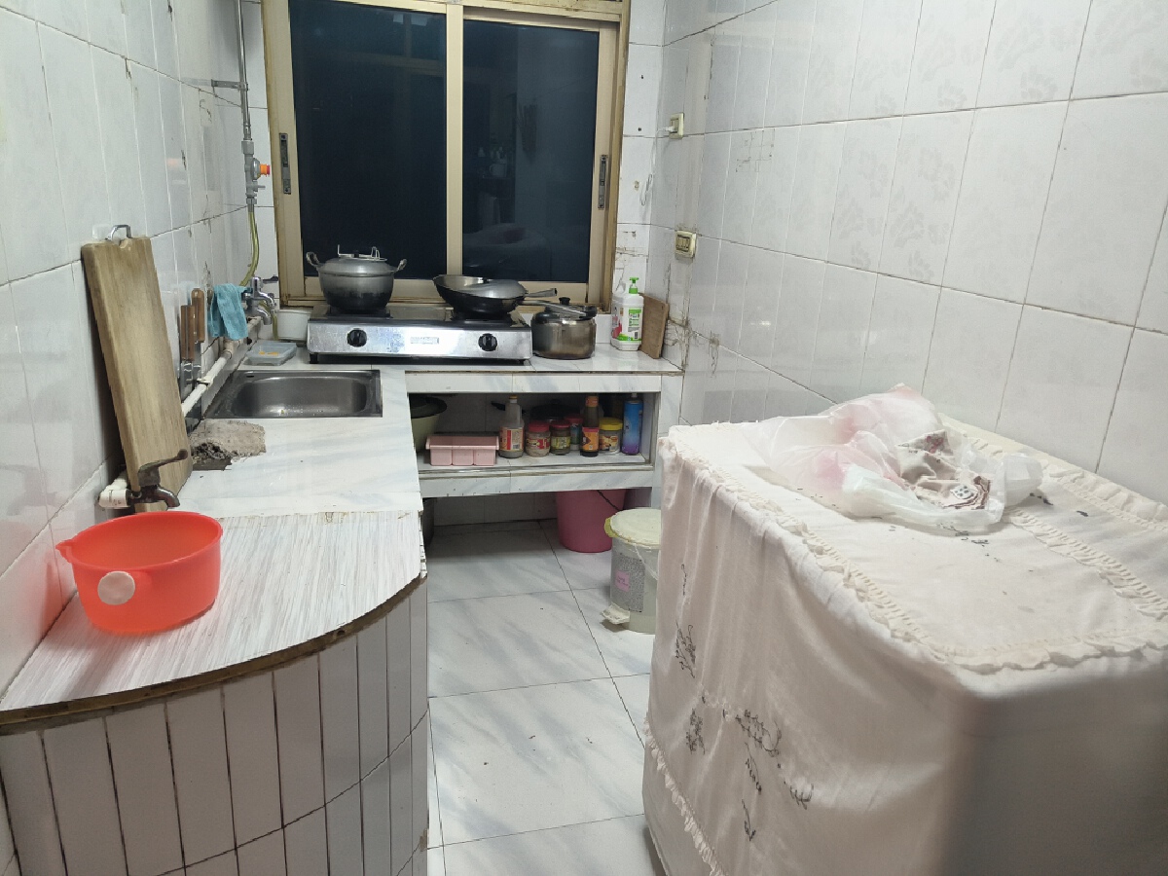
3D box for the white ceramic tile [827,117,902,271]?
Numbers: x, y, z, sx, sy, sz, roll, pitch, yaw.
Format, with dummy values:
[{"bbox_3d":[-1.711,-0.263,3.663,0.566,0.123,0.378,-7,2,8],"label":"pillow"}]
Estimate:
[{"bbox_3d":[0.587,-0.508,1.694,0.010,0.298,0.200,-2,18,-14],"label":"white ceramic tile"}]

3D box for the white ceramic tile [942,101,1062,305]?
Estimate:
[{"bbox_3d":[0.677,-0.380,1.312,0.010,0.297,0.199,-2,18,-14],"label":"white ceramic tile"}]

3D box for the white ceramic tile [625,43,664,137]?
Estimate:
[{"bbox_3d":[0.208,-1.213,2.840,0.124,0.298,0.010,-2,18,-14],"label":"white ceramic tile"}]

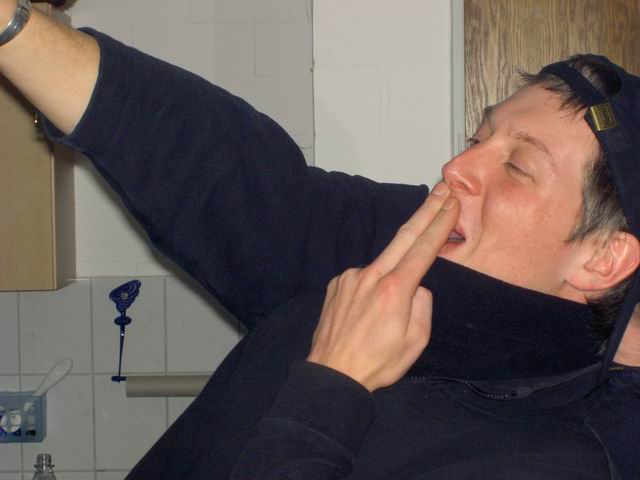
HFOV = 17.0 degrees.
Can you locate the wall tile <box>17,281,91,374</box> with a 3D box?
[{"bbox_3d":[-0.545,0.180,4.425,0.150,0.200,0.010,-1,3,0],"label":"wall tile"}]

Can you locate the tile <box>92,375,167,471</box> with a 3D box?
[{"bbox_3d":[-0.392,0.379,4.435,0.150,0.200,0.010,-1,3,0],"label":"tile"}]

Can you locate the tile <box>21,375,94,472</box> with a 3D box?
[{"bbox_3d":[-0.541,0.379,4.435,0.150,0.200,0.010,-1,3,0],"label":"tile"}]

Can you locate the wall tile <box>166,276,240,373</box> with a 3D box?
[{"bbox_3d":[-0.241,0.175,4.425,0.150,0.200,0.010,-1,3,0],"label":"wall tile"}]

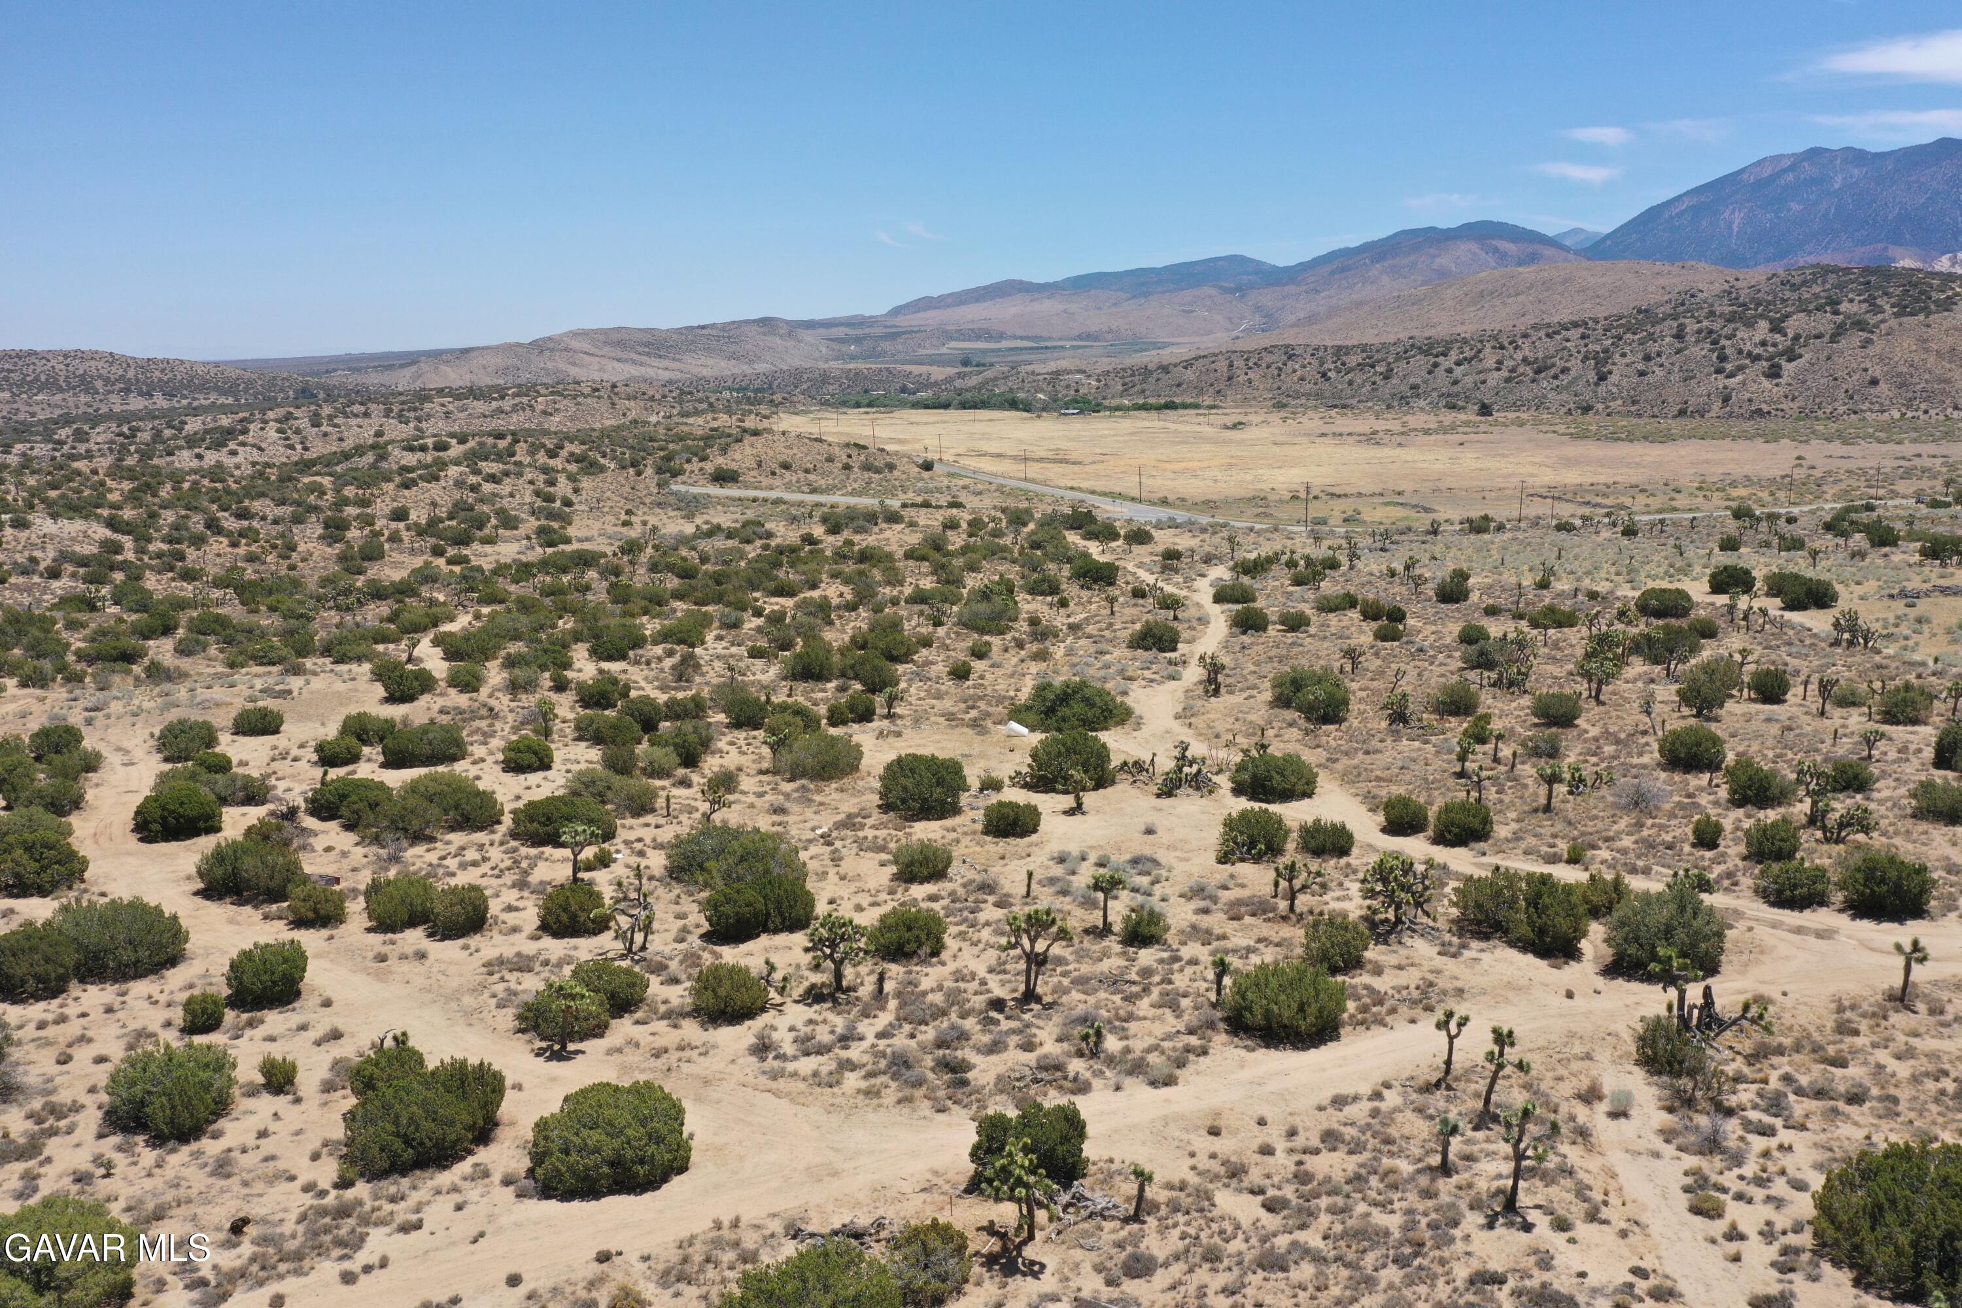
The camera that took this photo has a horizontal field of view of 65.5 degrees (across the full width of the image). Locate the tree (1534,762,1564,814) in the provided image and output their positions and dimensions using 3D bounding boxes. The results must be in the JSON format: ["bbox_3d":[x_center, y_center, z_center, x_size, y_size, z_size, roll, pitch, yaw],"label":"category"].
[{"bbox_3d":[33.660,7.910,90.430,1.700,3.100,1.620,4,12,21],"label":"tree"}]

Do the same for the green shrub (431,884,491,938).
[{"bbox_3d":[-24.560,12.170,72.110,2.670,2.630,2.410,-4,12,-19],"label":"green shrub"}]

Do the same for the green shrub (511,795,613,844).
[{"bbox_3d":[-23.270,9.117,85.070,5.770,2.070,4.330,-3,12,-16],"label":"green shrub"}]

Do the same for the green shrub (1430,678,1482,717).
[{"bbox_3d":[41.804,3.842,134.499,4.363,3.106,3.927,3,12,17],"label":"green shrub"}]

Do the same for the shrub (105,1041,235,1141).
[{"bbox_3d":[-31.850,17.123,60.026,4.510,3.229,4.285,-8,13,-29],"label":"shrub"}]

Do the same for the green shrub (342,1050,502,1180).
[{"bbox_3d":[-19.519,16.060,53.409,5.190,3.460,4.670,-4,12,-21],"label":"green shrub"}]

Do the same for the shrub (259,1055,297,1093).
[{"bbox_3d":[-26.929,16.114,58.538,1.310,1.330,1.250,-6,13,-26],"label":"shrub"}]

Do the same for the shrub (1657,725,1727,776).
[{"bbox_3d":[46.371,6.002,99.376,3.970,2.630,3.770,5,12,25],"label":"shrub"}]

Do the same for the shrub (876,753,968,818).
[{"bbox_3d":[-3.379,7.608,89.724,5.220,3.230,4.960,0,11,-2],"label":"shrub"}]

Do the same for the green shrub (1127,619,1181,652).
[{"bbox_3d":[15.980,-1.700,140.810,4.920,3.060,4.430,1,11,6],"label":"green shrub"}]

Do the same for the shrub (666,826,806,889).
[{"bbox_3d":[-12.485,10.263,77.785,7.010,2.650,5.260,-2,11,-9],"label":"shrub"}]

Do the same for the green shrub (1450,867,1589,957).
[{"bbox_3d":[25.457,12.178,72.118,6.180,3.700,4.020,4,12,20],"label":"green shrub"}]

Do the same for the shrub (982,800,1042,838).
[{"bbox_3d":[1.794,9.641,89.346,3.490,1.880,3.140,0,11,1],"label":"shrub"}]

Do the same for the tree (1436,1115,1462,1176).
[{"bbox_3d":[16.912,17.785,55.180,0.948,2.227,0.900,3,12,18],"label":"tree"}]

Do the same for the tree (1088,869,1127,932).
[{"bbox_3d":[6.184,12.027,74.182,1.860,3.180,1.760,1,11,5],"label":"tree"}]

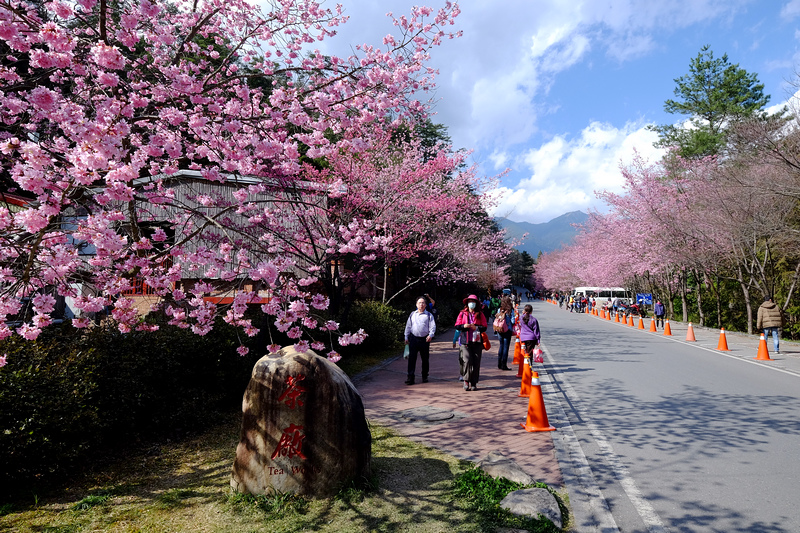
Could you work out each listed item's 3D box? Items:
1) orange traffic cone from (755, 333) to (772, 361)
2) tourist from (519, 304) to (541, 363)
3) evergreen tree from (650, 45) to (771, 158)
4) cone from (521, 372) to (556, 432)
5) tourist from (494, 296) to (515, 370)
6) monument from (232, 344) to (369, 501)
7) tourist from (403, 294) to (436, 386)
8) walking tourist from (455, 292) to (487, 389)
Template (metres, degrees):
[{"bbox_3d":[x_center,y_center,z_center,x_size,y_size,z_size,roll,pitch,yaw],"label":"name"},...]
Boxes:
[{"bbox_3d":[9.656,2.132,11.820,0.350,0.693,0.350,-1,-4,14],"label":"orange traffic cone"},{"bbox_3d":[3.094,1.658,10.625,0.470,1.470,0.360,-1,-4,13],"label":"tourist"},{"bbox_3d":[22.507,-6.289,32.517,7.600,20.375,7.600,-1,-4,14],"label":"evergreen tree"},{"bbox_3d":[1.768,1.705,5.699,0.350,0.691,0.350,1,-4,-12],"label":"cone"},{"bbox_3d":[2.412,1.536,10.265,0.480,1.664,0.450,-2,-5,30],"label":"tourist"},{"bbox_3d":[-0.893,1.312,4.032,1.170,1.164,0.780,1,-4,-12],"label":"monument"},{"bbox_3d":[0.396,1.425,8.633,0.580,1.658,0.400,-1,-4,8],"label":"tourist"},{"bbox_3d":[1.294,1.366,8.047,0.570,1.695,0.420,-1,-4,9],"label":"walking tourist"}]

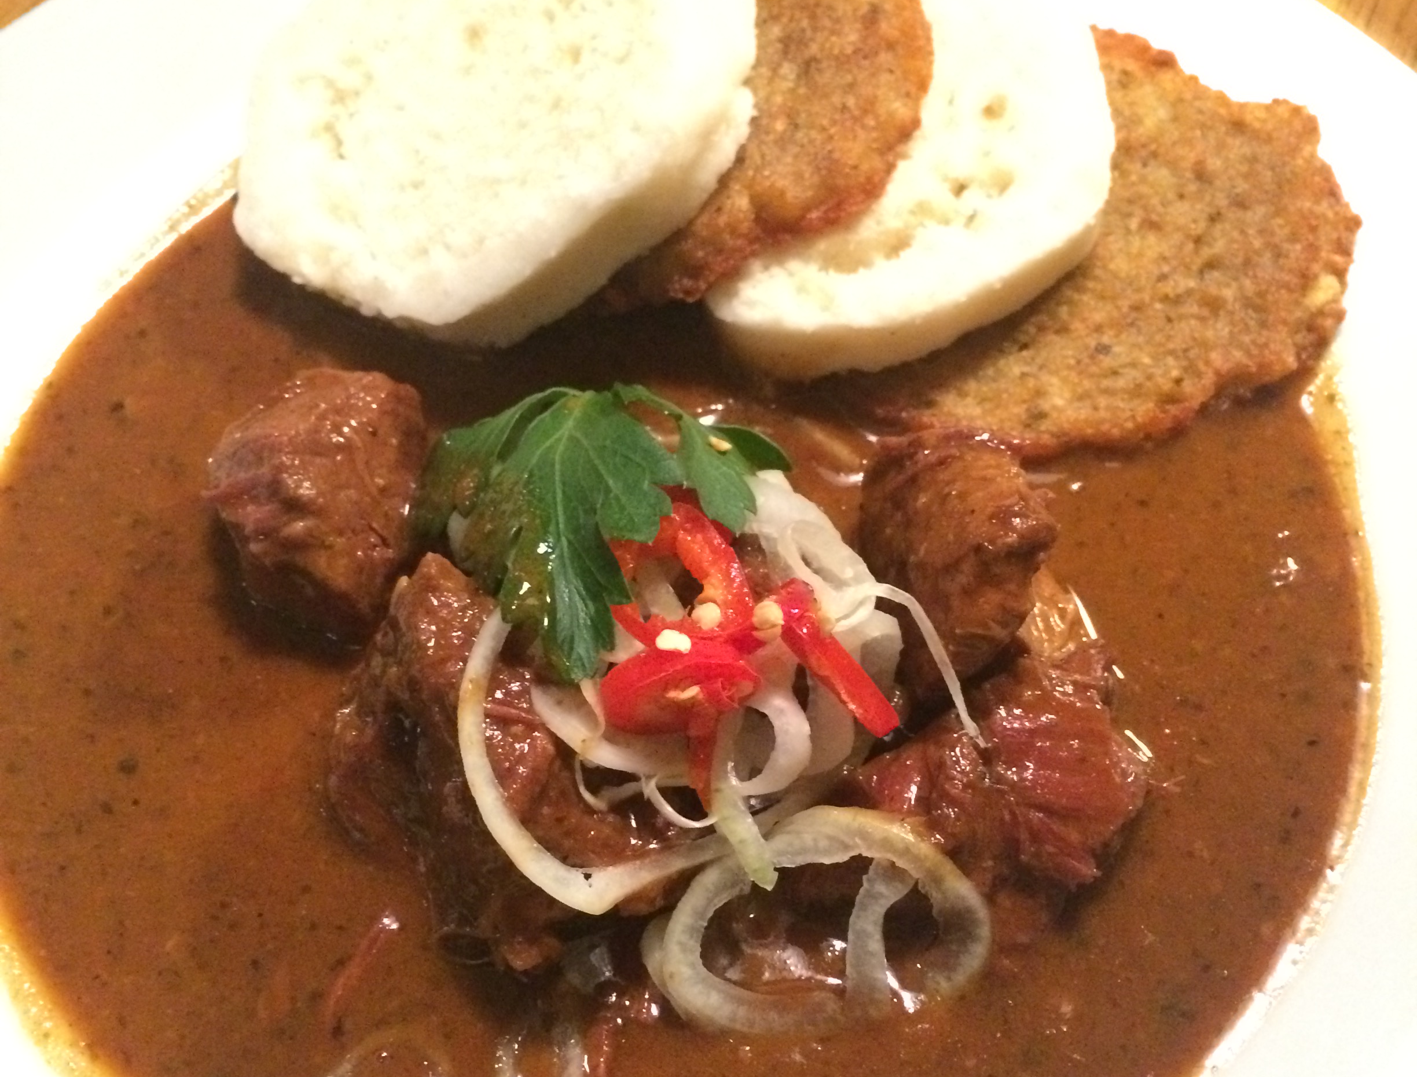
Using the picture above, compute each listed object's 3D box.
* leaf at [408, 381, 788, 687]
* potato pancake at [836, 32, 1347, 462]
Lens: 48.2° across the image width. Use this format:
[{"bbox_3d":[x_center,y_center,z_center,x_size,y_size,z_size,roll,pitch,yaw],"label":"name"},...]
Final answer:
[{"bbox_3d":[-0.014,-0.001,0.207,0.046,0.020,0.035,-3,58,0],"label":"leaf"},{"bbox_3d":[0.055,-0.047,0.247,0.084,0.013,0.083,-6,62,4],"label":"potato pancake"}]

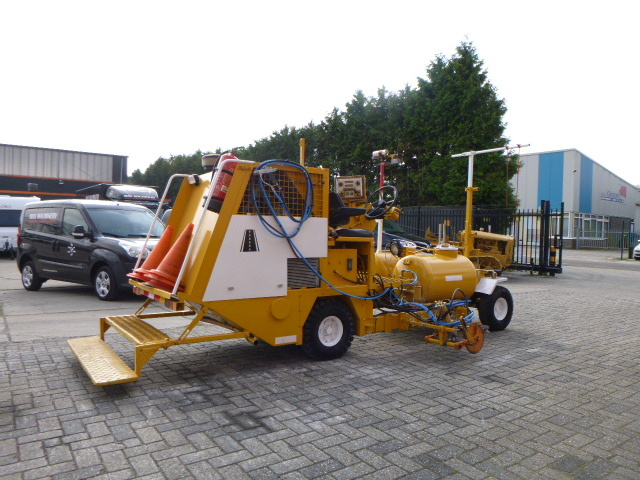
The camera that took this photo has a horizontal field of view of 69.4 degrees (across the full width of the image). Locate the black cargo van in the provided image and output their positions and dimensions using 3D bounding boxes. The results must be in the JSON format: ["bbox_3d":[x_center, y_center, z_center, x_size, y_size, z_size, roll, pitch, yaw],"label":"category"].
[{"bbox_3d":[-4.301,0.142,9.396,4.390,1.850,1.850,2,1,34],"label":"black cargo van"}]

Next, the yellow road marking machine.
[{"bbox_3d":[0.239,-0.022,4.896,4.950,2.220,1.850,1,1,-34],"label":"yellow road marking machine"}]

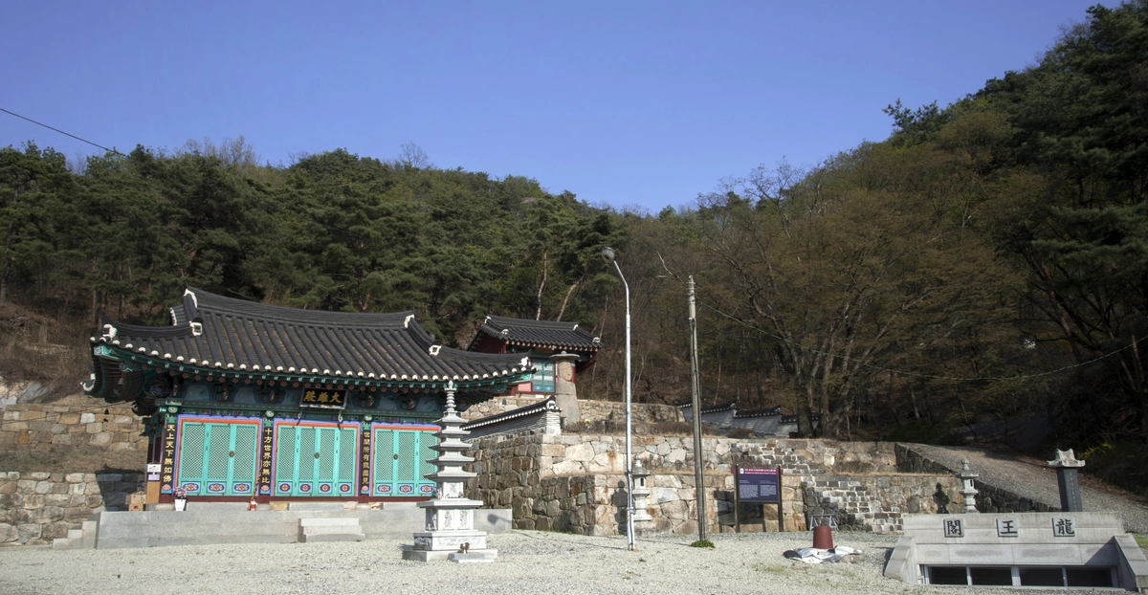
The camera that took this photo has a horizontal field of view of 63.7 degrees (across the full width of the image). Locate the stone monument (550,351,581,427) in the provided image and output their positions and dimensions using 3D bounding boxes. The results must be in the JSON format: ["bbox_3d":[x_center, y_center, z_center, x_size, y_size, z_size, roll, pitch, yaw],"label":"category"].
[{"bbox_3d":[-0.492,5.355,54.228,1.750,4.483,1.700,6,-15,-25],"label":"stone monument"}]

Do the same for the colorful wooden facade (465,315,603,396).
[{"bbox_3d":[-2.320,4.143,61.076,7.000,5.501,6.400,6,-15,-24],"label":"colorful wooden facade"}]

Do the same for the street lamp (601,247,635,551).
[{"bbox_3d":[1.084,2.423,23.369,0.850,7.682,0.400,2,-14,-11],"label":"street lamp"}]

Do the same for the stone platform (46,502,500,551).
[{"bbox_3d":[-9.942,7.616,30.997,13.236,1.030,10.094,6,-15,-27],"label":"stone platform"}]

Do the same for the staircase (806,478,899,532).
[{"bbox_3d":[7.704,5.691,25.353,1.700,1.510,2.400,6,-15,-25],"label":"staircase"}]

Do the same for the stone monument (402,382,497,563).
[{"bbox_3d":[-2.742,3.830,20.578,1.700,3.869,1.700,6,-15,-27],"label":"stone monument"}]

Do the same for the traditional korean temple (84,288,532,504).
[{"bbox_3d":[-9.527,3.569,32.369,13.617,7.242,9.579,6,-15,-27],"label":"traditional korean temple"}]

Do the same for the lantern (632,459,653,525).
[{"bbox_3d":[1.720,5.000,24.300,0.690,1.760,0.690,7,-16,-28],"label":"lantern"}]

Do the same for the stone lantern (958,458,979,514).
[{"bbox_3d":[11.396,5.539,26.716,0.540,1.787,0.540,2,-14,-11],"label":"stone lantern"}]

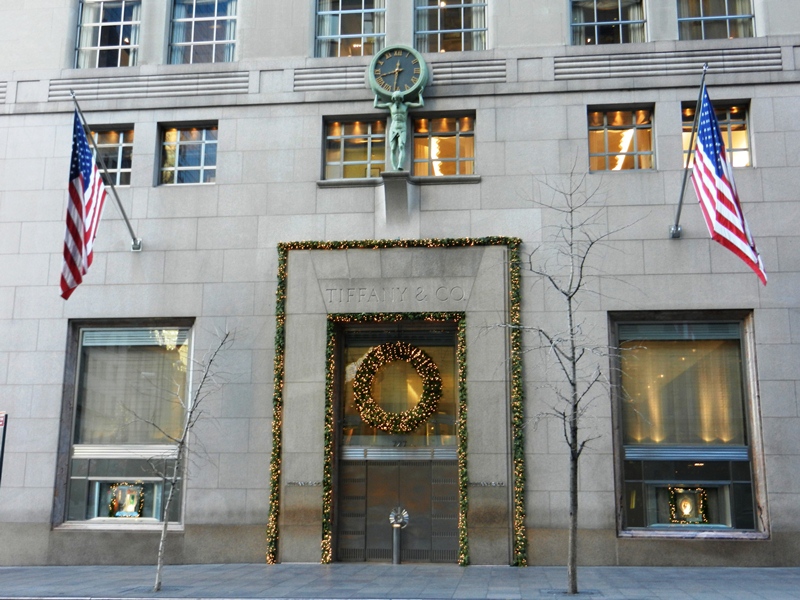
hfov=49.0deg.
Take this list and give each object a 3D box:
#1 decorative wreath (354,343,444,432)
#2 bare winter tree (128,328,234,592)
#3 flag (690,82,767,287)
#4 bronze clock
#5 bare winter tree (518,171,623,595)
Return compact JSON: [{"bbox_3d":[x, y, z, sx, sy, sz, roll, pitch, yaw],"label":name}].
[{"bbox_3d":[-0.063,2.115,21.300,2.150,2.200,0.380,-1,-12,6],"label":"decorative wreath"},{"bbox_3d":[-4.087,2.920,16.407,1.950,4.800,1.600,-1,-12,6],"label":"bare winter tree"},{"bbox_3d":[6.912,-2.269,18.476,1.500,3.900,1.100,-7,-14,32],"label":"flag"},{"bbox_3d":[-0.010,-5.698,22.027,1.450,1.450,0.500,-1,-12,6],"label":"bronze clock"},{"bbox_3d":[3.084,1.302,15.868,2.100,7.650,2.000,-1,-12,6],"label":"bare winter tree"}]

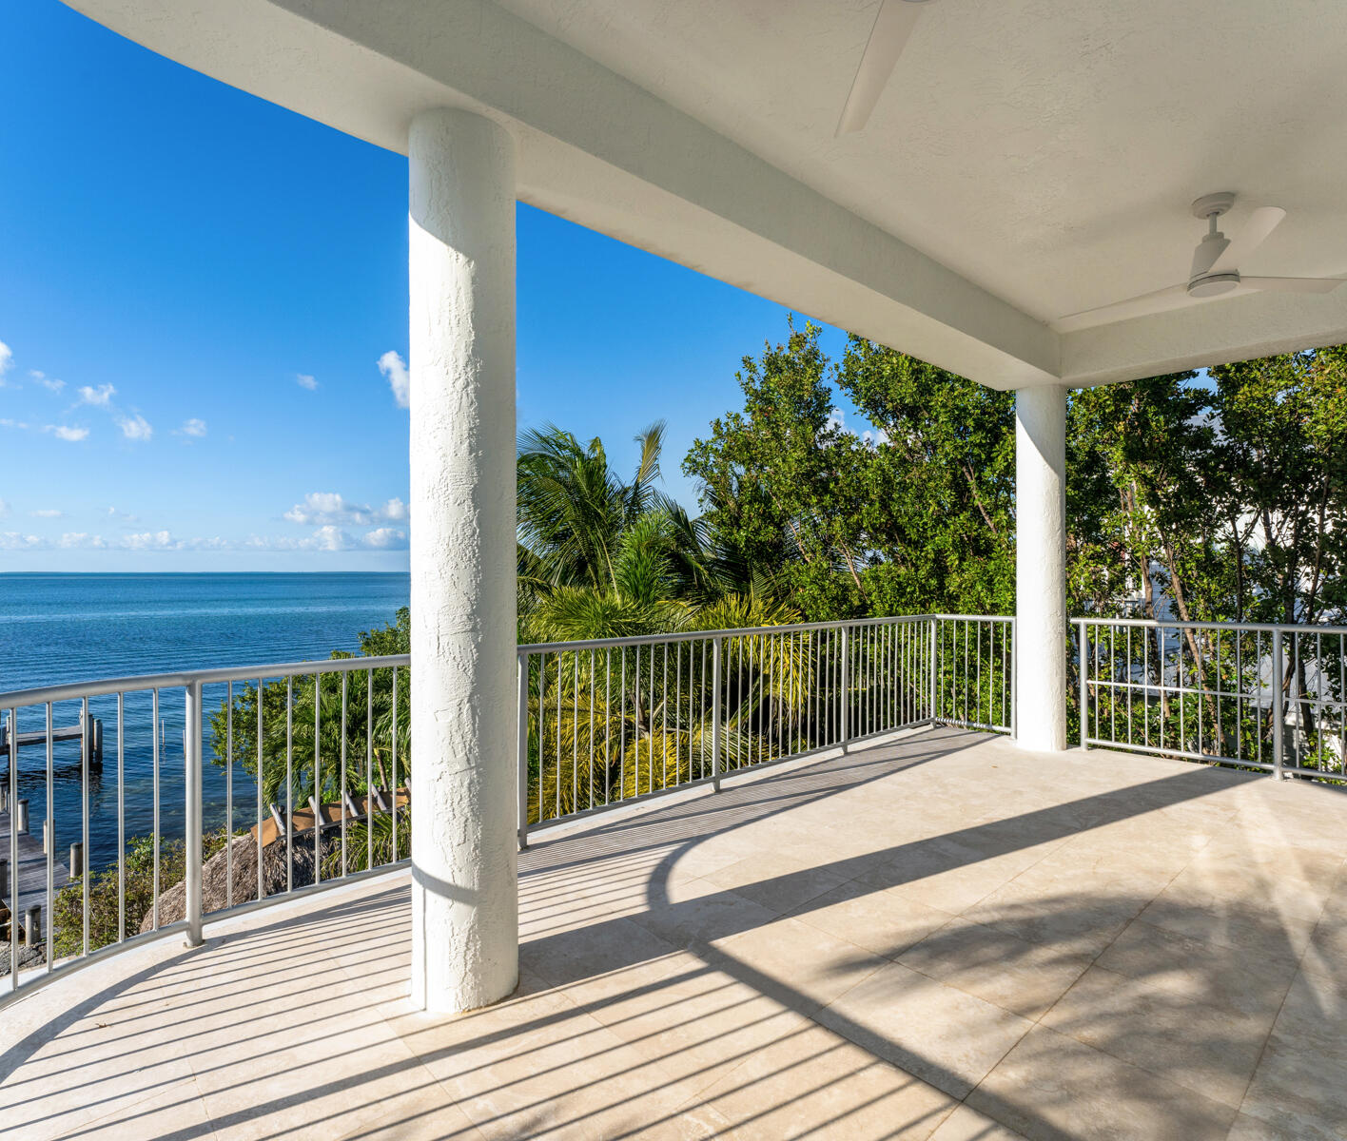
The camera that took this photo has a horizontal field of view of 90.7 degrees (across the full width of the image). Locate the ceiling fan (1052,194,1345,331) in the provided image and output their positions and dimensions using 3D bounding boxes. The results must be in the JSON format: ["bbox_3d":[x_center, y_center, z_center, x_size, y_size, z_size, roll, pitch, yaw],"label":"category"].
[{"bbox_3d":[2.595,-1.610,3.369,1.325,0.454,1.202,0,0,-37],"label":"ceiling fan"}]

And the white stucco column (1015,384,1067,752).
[{"bbox_3d":[3.032,-0.020,5.495,0.373,2.932,0.373,0,0,0],"label":"white stucco column"}]

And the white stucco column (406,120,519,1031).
[{"bbox_3d":[-0.736,-0.035,2.351,0.373,2.932,0.373,0,0,0],"label":"white stucco column"}]

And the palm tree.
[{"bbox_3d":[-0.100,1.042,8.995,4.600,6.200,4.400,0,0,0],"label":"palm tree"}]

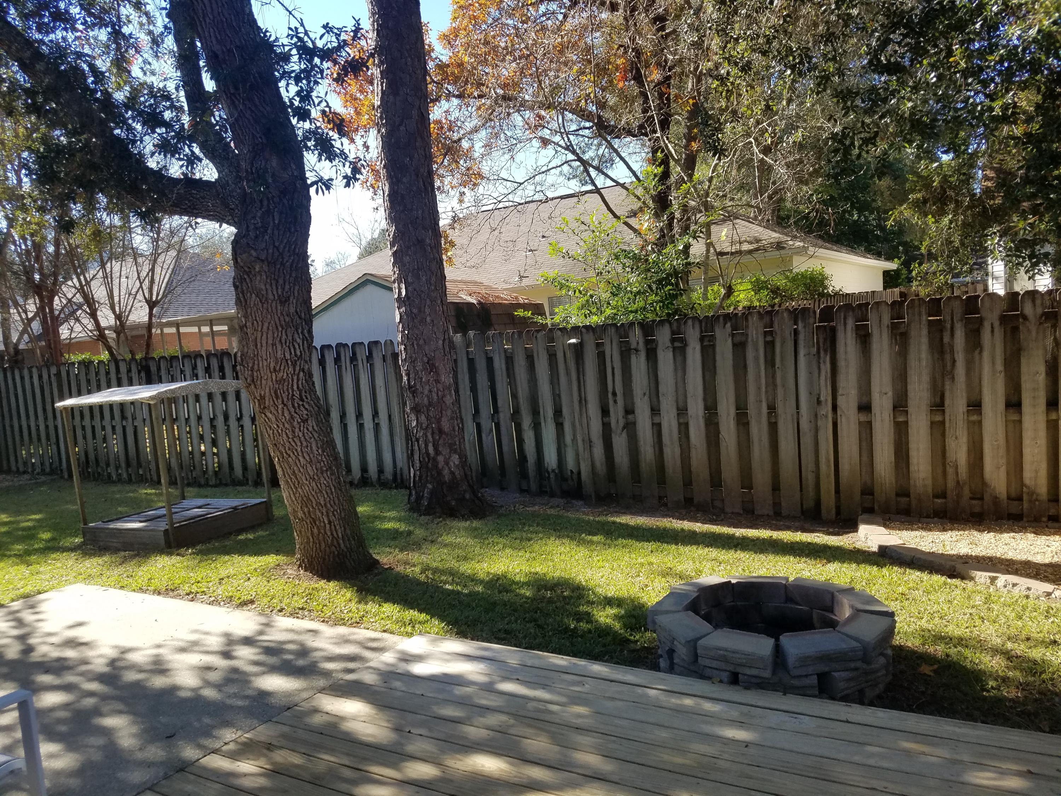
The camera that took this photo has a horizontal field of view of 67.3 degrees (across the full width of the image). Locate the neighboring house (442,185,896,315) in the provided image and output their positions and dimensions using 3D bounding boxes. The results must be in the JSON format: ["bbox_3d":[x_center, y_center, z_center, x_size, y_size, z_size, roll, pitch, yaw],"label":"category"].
[{"bbox_3d":[0.986,-3.171,23.550,16.600,5.558,11.436,-2,5,32],"label":"neighboring house"}]

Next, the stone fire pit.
[{"bbox_3d":[1.134,1.150,3.788,1.097,0.300,1.097,-5,4,0],"label":"stone fire pit"}]

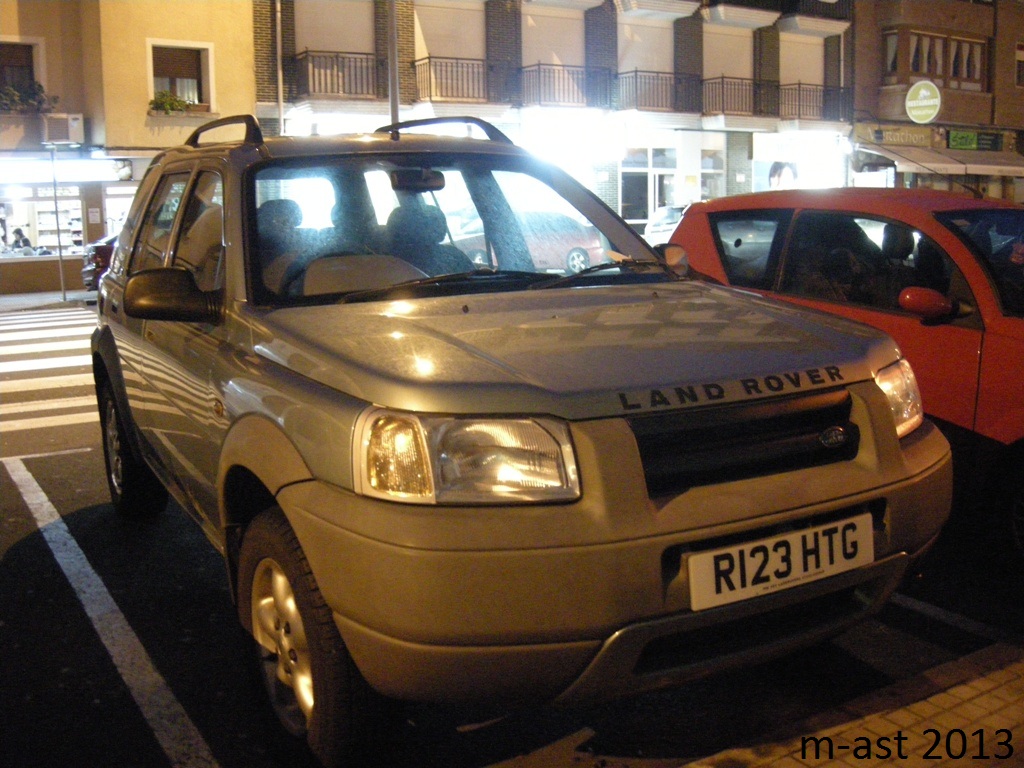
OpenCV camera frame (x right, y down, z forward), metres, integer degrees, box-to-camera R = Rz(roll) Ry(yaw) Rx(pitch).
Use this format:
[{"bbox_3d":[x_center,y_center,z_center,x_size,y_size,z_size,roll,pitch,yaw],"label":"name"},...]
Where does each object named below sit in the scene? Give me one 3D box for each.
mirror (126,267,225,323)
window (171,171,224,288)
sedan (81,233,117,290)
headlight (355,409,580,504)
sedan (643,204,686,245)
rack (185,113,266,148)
[{"bbox_3d":[-0.936,-0.257,2.843,0.220,0.150,0.190,-7,11,-29],"label":"mirror"},{"bbox_3d":[-0.921,-0.486,3.171,0.060,0.370,0.720,15,0,-31],"label":"window"},{"bbox_3d":[-5.426,-2.377,18.521,4.200,1.440,1.700,-7,11,-29],"label":"sedan"},{"bbox_3d":[-0.081,0.147,2.011,0.400,0.175,0.220,-7,11,-29],"label":"headlight"},{"bbox_3d":[4.750,-3.503,24.100,4.300,1.440,1.750,-7,11,-29],"label":"sedan"},{"bbox_3d":[-1.093,-0.922,3.883,0.060,0.120,1.130,-7,11,-29],"label":"rack"}]

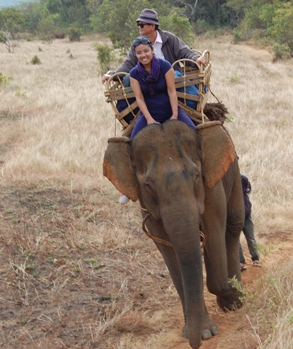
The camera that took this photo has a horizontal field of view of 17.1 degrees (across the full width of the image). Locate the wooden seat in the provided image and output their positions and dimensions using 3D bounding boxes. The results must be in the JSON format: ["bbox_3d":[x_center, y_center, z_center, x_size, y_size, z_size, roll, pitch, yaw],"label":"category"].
[{"bbox_3d":[0.125,-0.780,9.400,1.000,0.740,0.850,-6,10,10],"label":"wooden seat"}]

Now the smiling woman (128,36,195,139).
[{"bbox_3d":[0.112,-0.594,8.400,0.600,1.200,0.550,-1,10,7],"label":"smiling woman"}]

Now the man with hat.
[{"bbox_3d":[0.068,-1.071,9.500,0.980,1.080,0.750,0,10,9],"label":"man with hat"}]

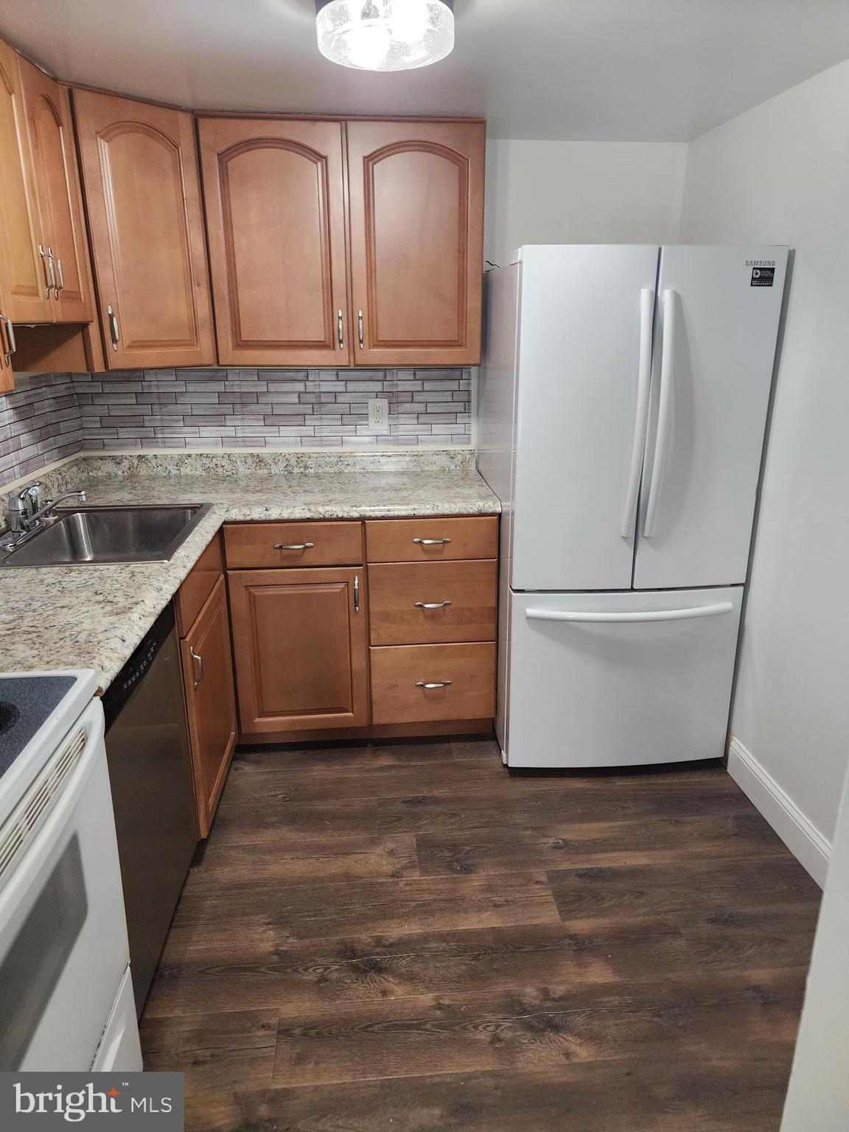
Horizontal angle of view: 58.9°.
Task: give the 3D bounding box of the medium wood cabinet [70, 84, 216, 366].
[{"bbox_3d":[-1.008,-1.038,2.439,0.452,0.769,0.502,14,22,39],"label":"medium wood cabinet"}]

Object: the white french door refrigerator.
[{"bbox_3d":[0.638,-0.209,2.705,0.764,1.719,0.834,-1,17,-3],"label":"white french door refrigerator"}]

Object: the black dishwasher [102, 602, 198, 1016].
[{"bbox_3d":[-0.902,0.537,1.699,0.613,0.844,0.608,-2,17,-4],"label":"black dishwasher"}]

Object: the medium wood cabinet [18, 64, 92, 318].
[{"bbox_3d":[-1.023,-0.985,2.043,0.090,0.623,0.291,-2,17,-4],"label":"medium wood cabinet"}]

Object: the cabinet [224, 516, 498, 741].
[{"bbox_3d":[-0.225,0.156,2.901,0.920,0.854,0.638,-2,17,-4],"label":"cabinet"}]

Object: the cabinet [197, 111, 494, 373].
[{"bbox_3d":[-0.266,-1.115,2.664,0.918,0.777,0.334,-2,17,-4],"label":"cabinet"}]

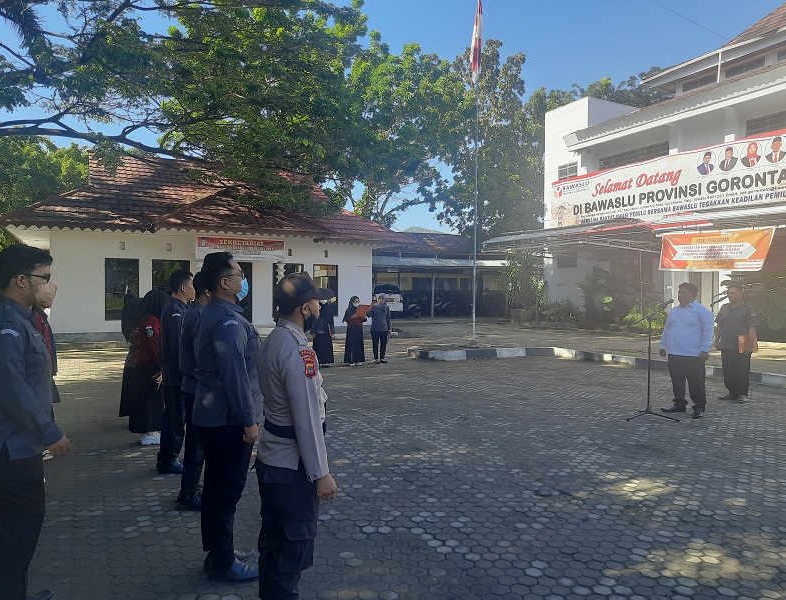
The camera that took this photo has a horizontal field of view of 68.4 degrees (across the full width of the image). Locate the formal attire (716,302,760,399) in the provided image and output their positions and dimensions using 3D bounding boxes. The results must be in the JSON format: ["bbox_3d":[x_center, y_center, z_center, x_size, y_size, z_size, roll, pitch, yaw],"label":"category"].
[{"bbox_3d":[4.980,0.730,8.390,0.350,1.380,0.580,0,0,-37],"label":"formal attire"}]

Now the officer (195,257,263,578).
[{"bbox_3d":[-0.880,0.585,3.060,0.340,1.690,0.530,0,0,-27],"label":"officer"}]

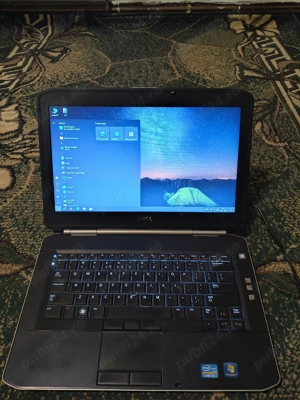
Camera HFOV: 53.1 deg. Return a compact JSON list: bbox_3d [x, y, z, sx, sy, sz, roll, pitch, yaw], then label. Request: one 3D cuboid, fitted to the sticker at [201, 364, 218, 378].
[{"bbox_3d":[0.074,0.214,0.375,0.021,0.001,0.015,0,47,0],"label":"sticker"}]

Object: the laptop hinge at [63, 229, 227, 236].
[{"bbox_3d":[-0.009,0.056,0.526,0.283,0.010,0.010,0,47,0],"label":"laptop hinge"}]

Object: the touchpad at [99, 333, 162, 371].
[{"bbox_3d":[-0.024,0.198,0.392,0.080,0.003,0.048,0,47,0],"label":"touchpad"}]

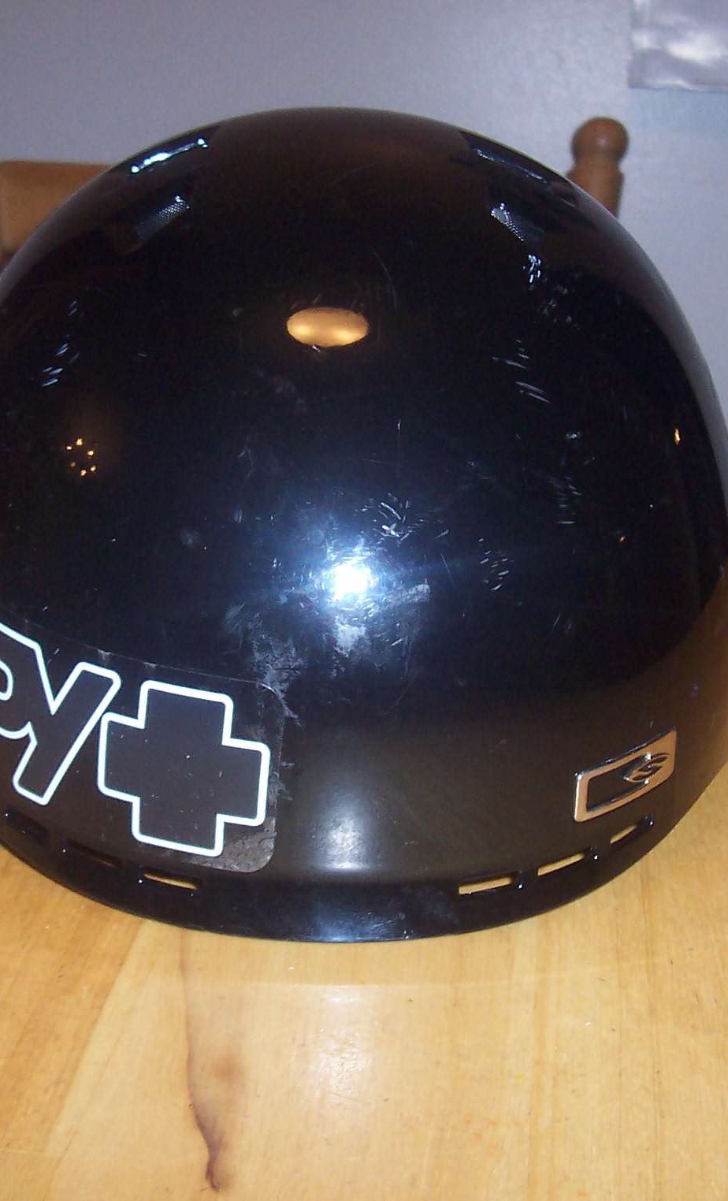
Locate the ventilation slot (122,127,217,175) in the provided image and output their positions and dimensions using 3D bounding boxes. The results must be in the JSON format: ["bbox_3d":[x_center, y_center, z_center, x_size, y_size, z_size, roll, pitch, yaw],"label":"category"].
[{"bbox_3d":[-0.050,-0.115,0.436,0.025,0.007,0.018,-18,20,5],"label":"ventilation slot"}]

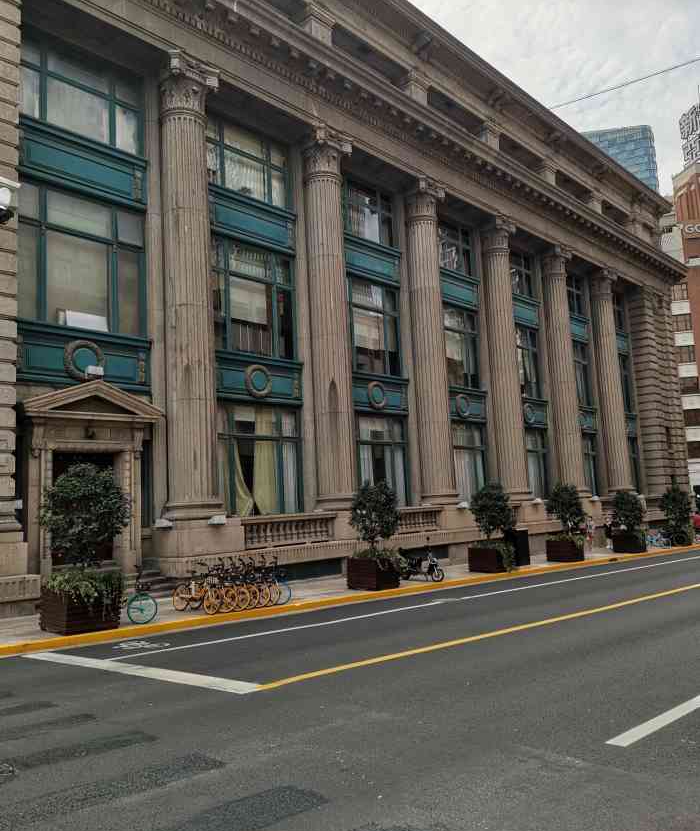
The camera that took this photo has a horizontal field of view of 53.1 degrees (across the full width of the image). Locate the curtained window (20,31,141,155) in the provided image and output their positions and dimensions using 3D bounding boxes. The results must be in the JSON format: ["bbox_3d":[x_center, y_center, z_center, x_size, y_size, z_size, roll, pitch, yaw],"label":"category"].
[{"bbox_3d":[-7.638,-9.104,19.822,0.250,2.450,3.950,-10,-10,43],"label":"curtained window"}]

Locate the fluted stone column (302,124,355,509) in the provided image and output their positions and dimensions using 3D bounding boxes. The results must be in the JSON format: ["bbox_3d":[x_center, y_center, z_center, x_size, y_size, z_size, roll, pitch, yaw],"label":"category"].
[{"bbox_3d":[-0.691,-3.357,24.593,1.624,13.253,1.653,-2,-7,0],"label":"fluted stone column"}]

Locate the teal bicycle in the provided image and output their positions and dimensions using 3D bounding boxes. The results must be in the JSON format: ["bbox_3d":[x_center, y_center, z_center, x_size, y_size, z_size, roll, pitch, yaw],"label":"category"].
[{"bbox_3d":[-4.346,3.424,13.504,1.600,1.060,0.600,-10,-10,43],"label":"teal bicycle"}]

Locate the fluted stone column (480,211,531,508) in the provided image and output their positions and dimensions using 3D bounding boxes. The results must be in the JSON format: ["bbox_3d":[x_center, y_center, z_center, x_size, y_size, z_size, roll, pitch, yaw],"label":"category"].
[{"bbox_3d":[7.319,-2.732,33.242,1.650,13.400,1.650,-10,-10,43],"label":"fluted stone column"}]

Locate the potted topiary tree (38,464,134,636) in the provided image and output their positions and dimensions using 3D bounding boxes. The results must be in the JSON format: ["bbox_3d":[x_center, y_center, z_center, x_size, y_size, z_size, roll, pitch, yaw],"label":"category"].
[{"bbox_3d":[-4.776,2.323,12.567,1.392,2.887,1.392,-9,-10,43],"label":"potted topiary tree"}]

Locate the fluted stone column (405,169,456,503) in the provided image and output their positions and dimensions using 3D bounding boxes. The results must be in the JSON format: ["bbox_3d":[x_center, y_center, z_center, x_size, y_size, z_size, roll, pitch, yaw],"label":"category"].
[{"bbox_3d":[3.319,-3.012,28.770,1.624,13.253,1.653,-2,-7,0],"label":"fluted stone column"}]

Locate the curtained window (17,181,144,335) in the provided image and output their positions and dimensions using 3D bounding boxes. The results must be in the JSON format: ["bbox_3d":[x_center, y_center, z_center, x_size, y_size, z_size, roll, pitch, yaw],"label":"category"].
[{"bbox_3d":[-7.397,-4.229,19.185,0.250,3.750,3.950,-10,-10,43],"label":"curtained window"}]

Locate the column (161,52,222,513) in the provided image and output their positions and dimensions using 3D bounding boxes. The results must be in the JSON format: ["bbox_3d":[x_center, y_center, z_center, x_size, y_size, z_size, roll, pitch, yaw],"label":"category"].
[{"bbox_3d":[-4.700,-3.702,20.416,1.624,13.253,1.653,-9,-10,43],"label":"column"}]

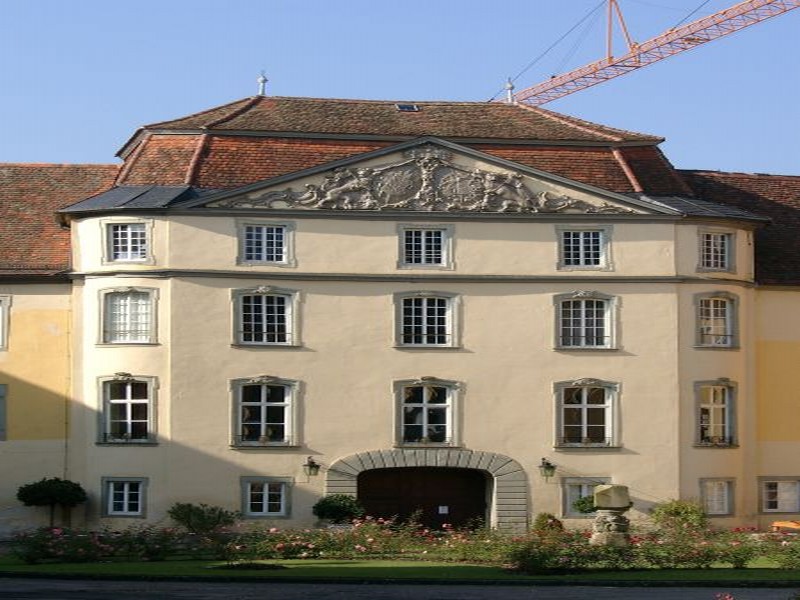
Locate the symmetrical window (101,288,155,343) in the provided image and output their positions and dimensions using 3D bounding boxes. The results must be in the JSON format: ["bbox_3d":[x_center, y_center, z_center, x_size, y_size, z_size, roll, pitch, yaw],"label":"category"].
[{"bbox_3d":[-8.831,0.509,67.747,1.946,1.758,0.270,-1,-3,19],"label":"symmetrical window"}]

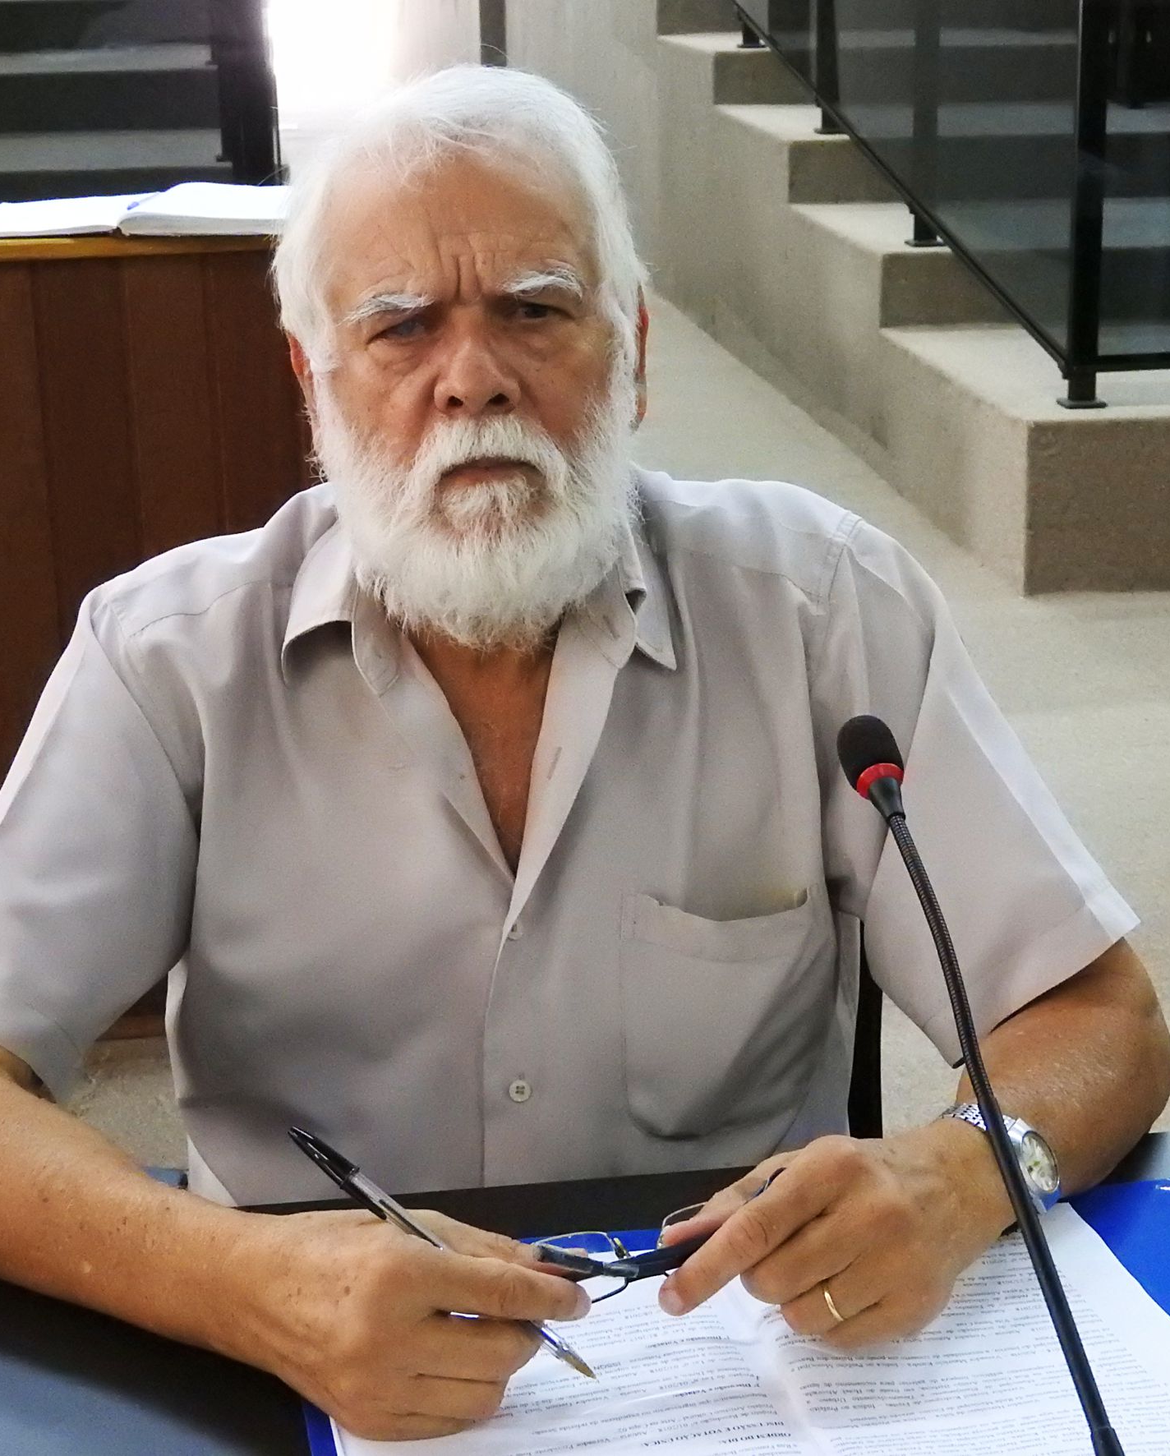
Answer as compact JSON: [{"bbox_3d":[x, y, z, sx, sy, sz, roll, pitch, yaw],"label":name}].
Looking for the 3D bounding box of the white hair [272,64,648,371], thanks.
[{"bbox_3d":[-0.065,-0.250,1.460,0.188,0.180,0.195,-4,11,-4],"label":"white hair"}]

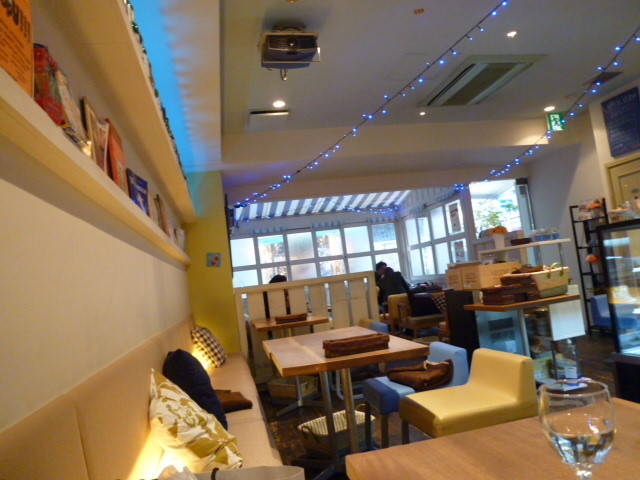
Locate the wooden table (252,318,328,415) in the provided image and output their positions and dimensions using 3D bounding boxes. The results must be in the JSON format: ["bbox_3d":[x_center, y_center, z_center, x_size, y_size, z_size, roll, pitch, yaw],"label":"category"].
[{"bbox_3d":[-0.209,1.040,3.846,0.580,0.710,0.520,-6,-5,-12],"label":"wooden table"}]

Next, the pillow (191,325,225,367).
[{"bbox_3d":[-0.925,0.900,3.870,0.120,0.340,0.360,-34,-8,5],"label":"pillow"}]

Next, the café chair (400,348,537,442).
[{"bbox_3d":[0.681,0.842,2.098,0.460,0.600,0.410,-6,-5,-12],"label":"café chair"}]

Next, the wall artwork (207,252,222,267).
[{"bbox_3d":[-0.988,0.190,4.335,0.127,0.125,0.015,-6,-5,-12],"label":"wall artwork"}]

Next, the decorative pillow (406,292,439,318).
[{"bbox_3d":[1.469,0.922,6.559,0.430,0.340,0.130,-5,-19,-15],"label":"decorative pillow"}]

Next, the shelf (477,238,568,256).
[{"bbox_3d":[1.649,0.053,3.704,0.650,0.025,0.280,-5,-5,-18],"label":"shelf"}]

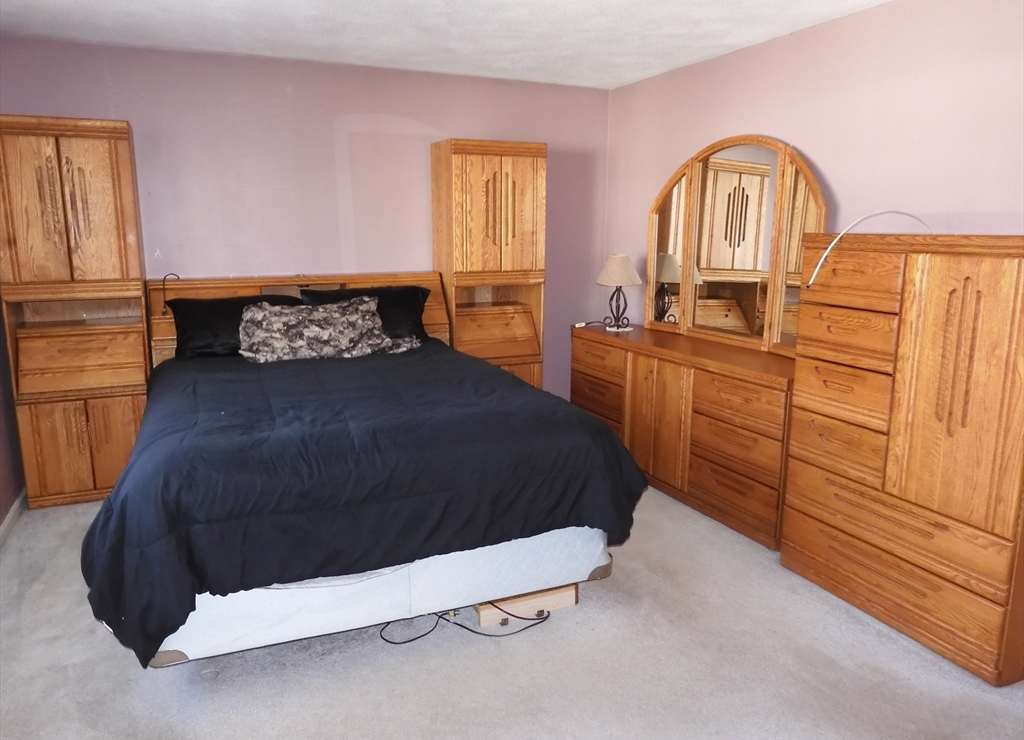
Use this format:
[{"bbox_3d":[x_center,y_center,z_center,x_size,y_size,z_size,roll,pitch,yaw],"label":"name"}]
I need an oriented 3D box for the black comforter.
[{"bbox_3d":[-0.686,0.338,3.191,1.780,0.555,2.135,-5,12,-20],"label":"black comforter"}]

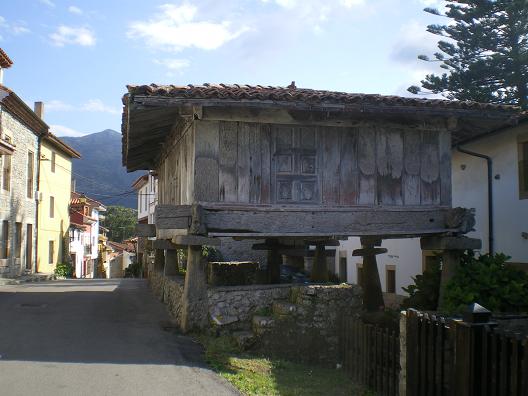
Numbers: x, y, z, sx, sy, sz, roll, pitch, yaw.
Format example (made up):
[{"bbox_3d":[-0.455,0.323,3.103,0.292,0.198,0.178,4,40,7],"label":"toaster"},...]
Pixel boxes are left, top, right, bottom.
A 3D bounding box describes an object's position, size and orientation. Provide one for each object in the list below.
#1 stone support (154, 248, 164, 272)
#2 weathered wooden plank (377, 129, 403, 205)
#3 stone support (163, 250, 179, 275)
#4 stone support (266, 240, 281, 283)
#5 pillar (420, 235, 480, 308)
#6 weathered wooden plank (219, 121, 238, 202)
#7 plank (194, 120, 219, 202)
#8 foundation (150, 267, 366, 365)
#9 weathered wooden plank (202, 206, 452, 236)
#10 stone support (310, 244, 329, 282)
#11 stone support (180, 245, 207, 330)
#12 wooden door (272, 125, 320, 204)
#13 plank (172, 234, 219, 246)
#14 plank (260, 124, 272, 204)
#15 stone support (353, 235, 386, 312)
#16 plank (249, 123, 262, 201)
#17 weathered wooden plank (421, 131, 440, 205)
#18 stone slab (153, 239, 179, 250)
[{"bbox_3d":[-3.660,2.189,20.300,0.333,0.841,0.333,1,-4,-12],"label":"stone support"},{"bbox_3d":[2.542,-0.624,11.773,0.584,1.557,0.060,1,-3,-14],"label":"weathered wooden plank"},{"bbox_3d":[-2.150,1.491,13.400,0.310,0.670,0.310,1,-5,-16],"label":"stone support"},{"bbox_3d":[0.229,1.546,14.000,0.340,1.150,0.340,1,-5,-16],"label":"stone support"},{"bbox_3d":[3.893,1.593,12.066,0.880,1.580,0.880,1,-3,-14],"label":"pillar"},{"bbox_3d":[-0.665,-0.660,10.762,0.359,1.523,0.060,1,-5,-16],"label":"weathered wooden plank"},{"bbox_3d":[-1.074,-0.680,10.887,0.452,1.533,0.060,1,-3,-14],"label":"plank"},{"bbox_3d":[-0.508,2.558,14.028,3.471,1.550,6.200,1,-3,-14],"label":"foundation"},{"bbox_3d":[1.324,0.456,11.212,5.117,0.543,0.280,1,-5,-16],"label":"weathered wooden plank"},{"bbox_3d":[1.590,1.876,16.600,0.480,1.200,0.480,1,-5,-16],"label":"stone support"},{"bbox_3d":[-1.433,1.866,11.950,0.531,1.814,0.531,1,-4,-12],"label":"stone support"},{"bbox_3d":[0.628,-0.638,11.313,0.995,1.572,0.080,1,-3,-14],"label":"wooden door"},{"bbox_3d":[-1.247,0.791,10.790,0.860,0.210,0.860,1,-3,-14],"label":"plank"},{"bbox_3d":[0.036,-0.644,11.158,0.208,1.543,0.060,1,-3,-14],"label":"plank"},{"bbox_3d":[2.912,2.112,16.000,0.892,2.098,0.892,1,-4,-12],"label":"stone support"},{"bbox_3d":[-0.169,-0.656,11.108,0.235,1.526,0.060,1,-3,-14],"label":"plank"},{"bbox_3d":[3.402,-0.607,11.896,0.439,1.539,0.060,1,-5,-16],"label":"weathered wooden plank"},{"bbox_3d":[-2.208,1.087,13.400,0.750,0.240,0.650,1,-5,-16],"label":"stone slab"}]

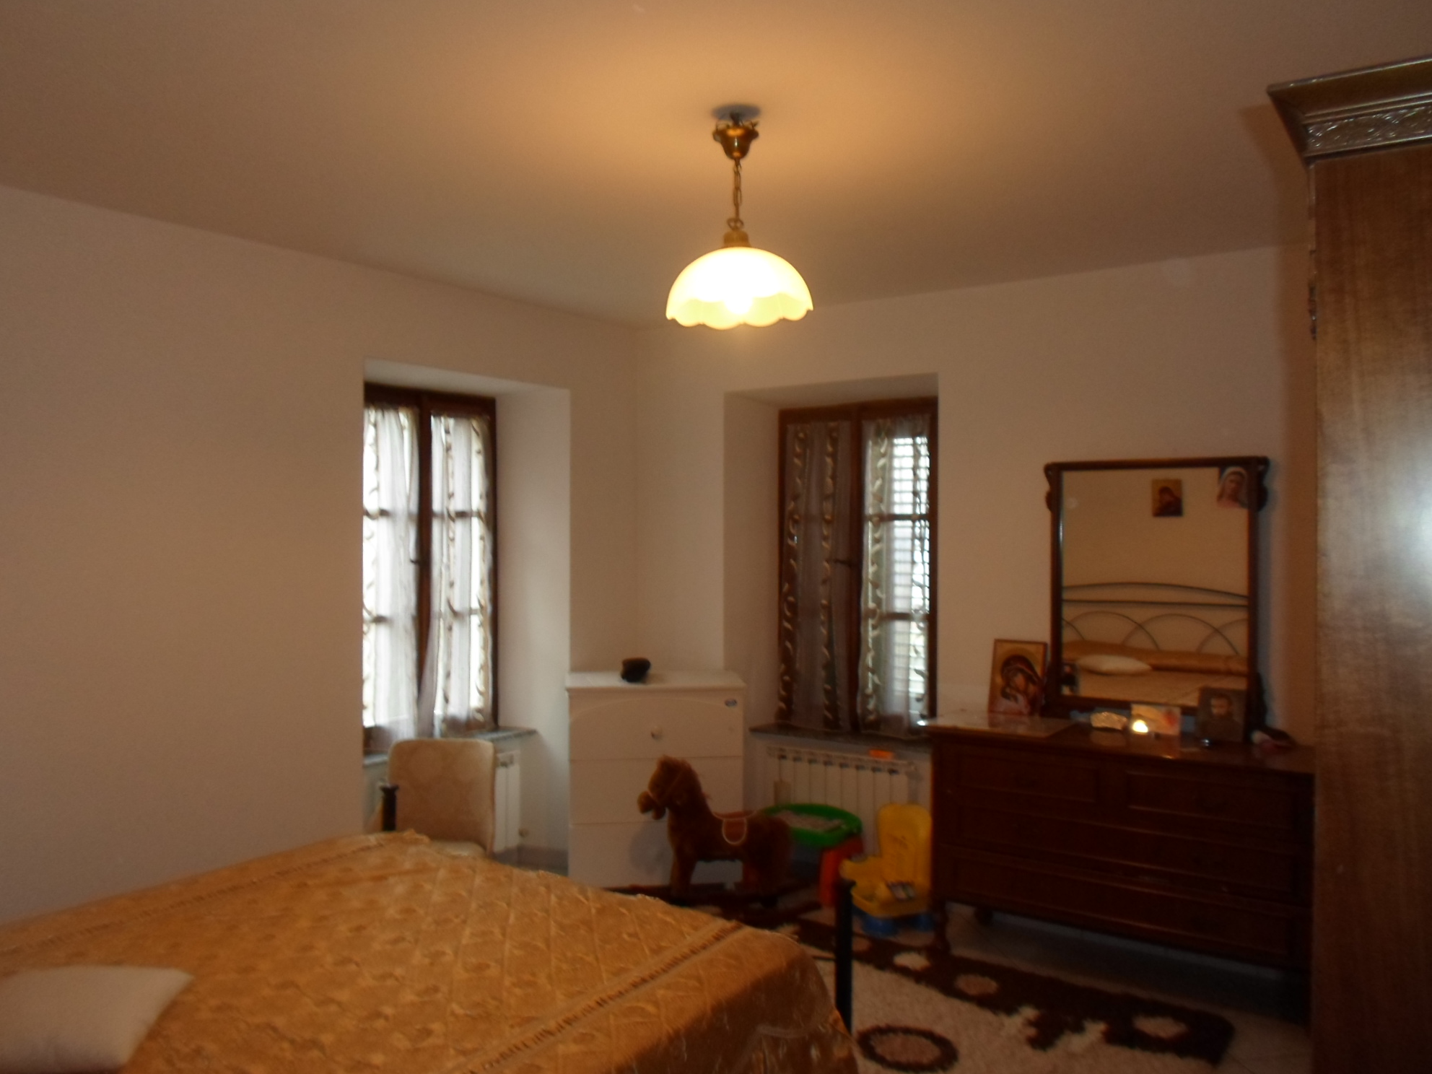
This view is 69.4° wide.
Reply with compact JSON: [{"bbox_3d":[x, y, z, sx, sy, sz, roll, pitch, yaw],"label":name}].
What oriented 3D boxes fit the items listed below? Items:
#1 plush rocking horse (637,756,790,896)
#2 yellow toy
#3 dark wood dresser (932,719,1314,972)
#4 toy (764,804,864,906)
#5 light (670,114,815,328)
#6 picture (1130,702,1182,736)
[{"bbox_3d":[0.010,1.236,4.340,0.740,0.630,0.280,0,0,-3],"label":"plush rocking horse"},{"bbox_3d":[0.700,1.307,4.190,0.340,0.485,0.320,0,0,-21],"label":"yellow toy"},{"bbox_3d":[1.464,1.132,3.700,1.300,0.836,0.450,0,0,33],"label":"dark wood dresser"},{"bbox_3d":[0.395,1.390,4.575,0.490,0.320,0.390,0,0,33],"label":"toy"},{"bbox_3d":[0.055,-0.772,2.470,0.350,0.485,0.350,0,0,0],"label":"light"},{"bbox_3d":[1.600,0.663,3.760,0.168,0.108,0.020,0,-8,33],"label":"picture"}]

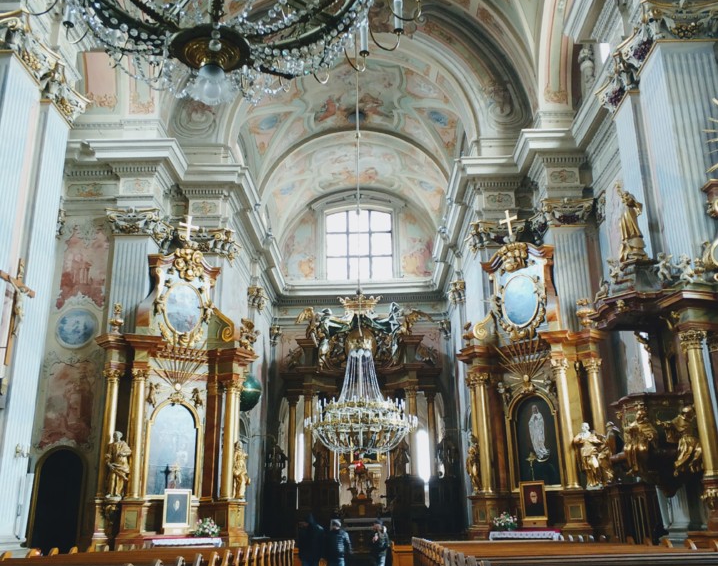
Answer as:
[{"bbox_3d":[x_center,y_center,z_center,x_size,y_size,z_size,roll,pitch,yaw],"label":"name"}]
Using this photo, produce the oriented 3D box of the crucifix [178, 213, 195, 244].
[{"bbox_3d":[-5.862,-1.847,25.754,0.720,1.080,0.120,13,-23,-36],"label":"crucifix"}]

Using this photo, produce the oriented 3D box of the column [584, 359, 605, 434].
[{"bbox_3d":[7.168,4.072,22.034,0.500,3.850,0.500,-16,-23,38],"label":"column"}]

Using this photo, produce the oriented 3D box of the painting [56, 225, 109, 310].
[{"bbox_3d":[-9.008,-0.527,24.288,1.420,2.834,0.080,-1,-18,1],"label":"painting"}]

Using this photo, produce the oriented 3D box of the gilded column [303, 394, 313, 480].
[{"bbox_3d":[-2.424,7.212,35.213,0.480,4.129,0.480,-1,-18,1],"label":"gilded column"}]

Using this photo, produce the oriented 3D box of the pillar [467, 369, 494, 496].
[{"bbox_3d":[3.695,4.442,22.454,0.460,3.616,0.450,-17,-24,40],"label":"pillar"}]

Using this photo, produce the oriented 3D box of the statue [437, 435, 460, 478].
[{"bbox_3d":[4.174,8.062,34.791,1.050,1.864,0.750,-4,-18,9],"label":"statue"}]

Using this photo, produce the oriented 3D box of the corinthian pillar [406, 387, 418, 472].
[{"bbox_3d":[2.529,6.895,35.206,0.500,4.023,0.500,-1,-18,1],"label":"corinthian pillar"}]

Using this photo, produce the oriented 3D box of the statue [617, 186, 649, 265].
[{"bbox_3d":[5.777,-1.293,16.030,0.550,1.820,0.560,12,-22,-34],"label":"statue"}]

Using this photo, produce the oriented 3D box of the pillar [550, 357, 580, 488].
[{"bbox_3d":[5.951,3.983,21.472,0.520,3.699,0.520,-1,-18,1],"label":"pillar"}]

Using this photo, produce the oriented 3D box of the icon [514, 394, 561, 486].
[{"bbox_3d":[5.164,4.531,21.519,1.320,2.548,0.120,-17,-24,40],"label":"icon"}]

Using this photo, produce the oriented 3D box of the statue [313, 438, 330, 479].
[{"bbox_3d":[-1.780,8.369,35.491,0.800,1.950,0.650,-1,-18,0],"label":"statue"}]

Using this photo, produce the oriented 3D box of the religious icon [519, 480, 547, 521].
[{"bbox_3d":[4.835,6.026,20.725,0.760,1.011,0.080,-17,-24,40],"label":"religious icon"}]

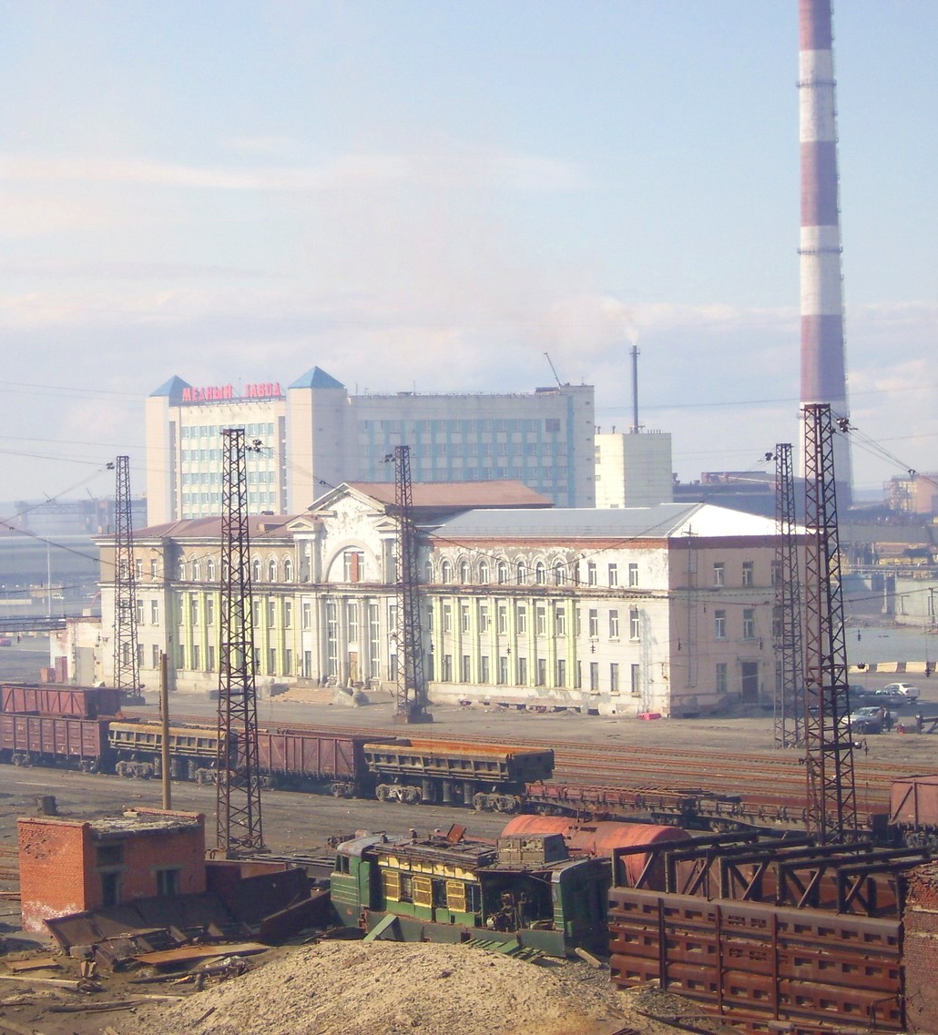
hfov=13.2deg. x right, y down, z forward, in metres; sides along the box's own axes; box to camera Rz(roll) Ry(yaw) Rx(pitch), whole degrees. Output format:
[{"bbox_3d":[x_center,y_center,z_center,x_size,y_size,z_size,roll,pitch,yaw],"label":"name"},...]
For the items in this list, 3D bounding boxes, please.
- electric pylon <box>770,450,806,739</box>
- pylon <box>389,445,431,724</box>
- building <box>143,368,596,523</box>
[{"bbox_3d":[21.160,5.090,270.300,1.900,20.000,1.150,-1,1,-35],"label":"electric pylon"},{"bbox_3d":[-4.460,4.930,308.160,2.200,20.800,1.700,-1,1,-35],"label":"pylon"},{"bbox_3d":[-17.150,-6.070,695.080,57.000,37.600,53.000,-1,1,-35],"label":"building"}]

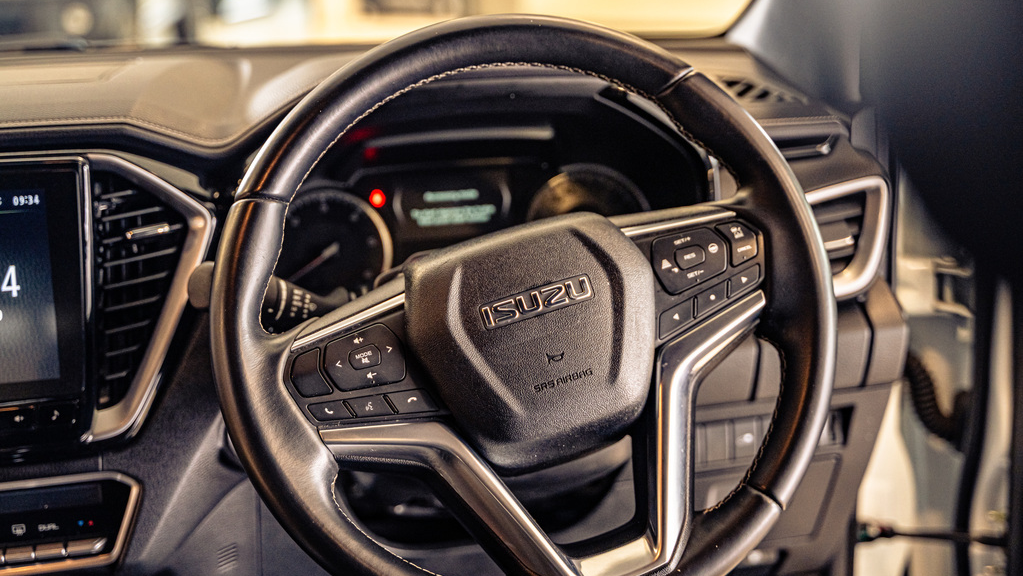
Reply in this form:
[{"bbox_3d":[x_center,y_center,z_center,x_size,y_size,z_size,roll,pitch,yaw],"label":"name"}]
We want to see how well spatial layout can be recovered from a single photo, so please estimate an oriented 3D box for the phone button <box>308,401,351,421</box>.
[{"bbox_3d":[-0.104,0.072,0.835,0.025,0.011,0.008,-7,-10,-16],"label":"phone button"}]

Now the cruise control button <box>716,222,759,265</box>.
[{"bbox_3d":[0.141,-0.028,0.894,0.022,0.027,0.009,-18,-7,-7],"label":"cruise control button"}]

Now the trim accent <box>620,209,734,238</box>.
[{"bbox_3d":[0.103,-0.039,0.893,0.073,0.005,0.009,-9,-8,-6],"label":"trim accent"}]

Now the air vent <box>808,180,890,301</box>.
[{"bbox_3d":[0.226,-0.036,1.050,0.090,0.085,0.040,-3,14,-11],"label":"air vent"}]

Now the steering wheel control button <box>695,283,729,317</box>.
[{"bbox_3d":[0.123,0.007,0.887,0.028,0.011,0.008,-27,-6,-8],"label":"steering wheel control button"}]

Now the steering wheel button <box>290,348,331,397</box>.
[{"bbox_3d":[-0.117,0.050,0.837,0.020,0.027,0.009,-16,-7,-17],"label":"steering wheel button"}]

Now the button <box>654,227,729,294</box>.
[{"bbox_3d":[0.110,-0.019,0.890,0.048,0.037,0.010,-18,-7,-7],"label":"button"}]

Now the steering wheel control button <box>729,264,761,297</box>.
[{"bbox_3d":[0.143,-0.004,0.890,0.027,0.009,0.008,-27,-6,-8],"label":"steering wheel control button"}]

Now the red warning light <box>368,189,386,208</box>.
[{"bbox_3d":[-0.098,-0.065,1.050,0.011,0.011,0.004,-3,2,-11],"label":"red warning light"}]

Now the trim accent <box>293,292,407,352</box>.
[{"bbox_3d":[-0.096,0.020,0.849,0.076,0.005,0.009,-25,-5,-18],"label":"trim accent"}]

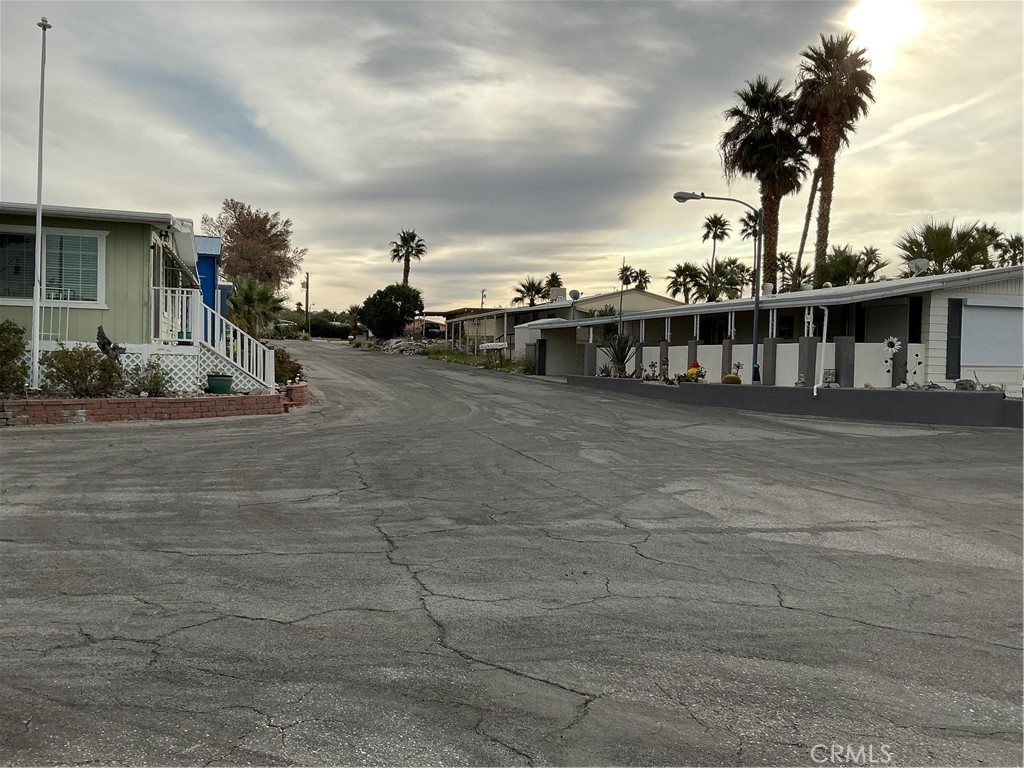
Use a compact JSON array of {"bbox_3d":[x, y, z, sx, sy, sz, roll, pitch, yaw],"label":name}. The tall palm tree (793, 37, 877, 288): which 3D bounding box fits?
[{"bbox_3d":[17.123,-9.540,44.805,4.300,18.700,4.300,1,2,0],"label":"tall palm tree"}]

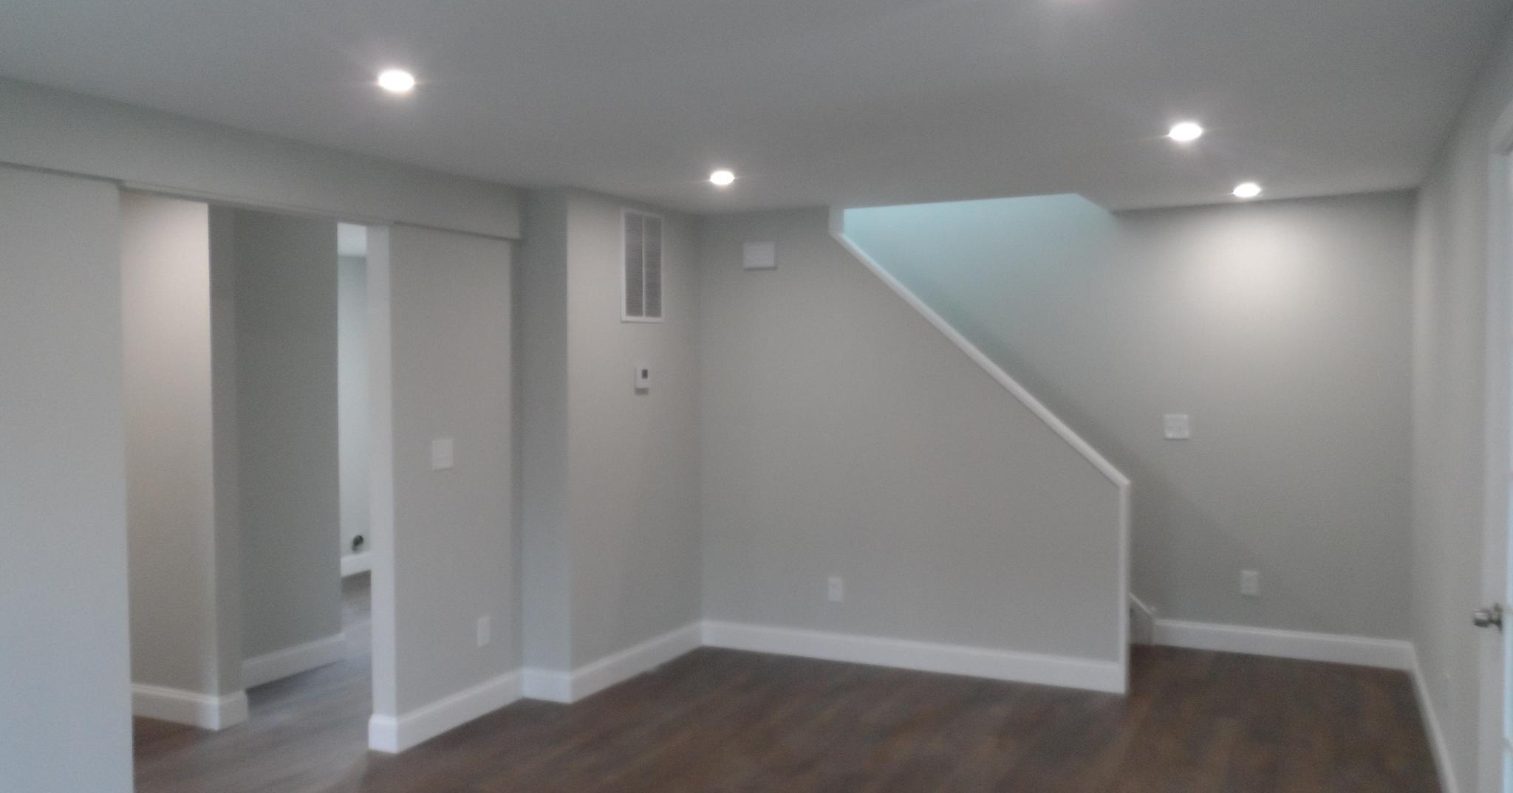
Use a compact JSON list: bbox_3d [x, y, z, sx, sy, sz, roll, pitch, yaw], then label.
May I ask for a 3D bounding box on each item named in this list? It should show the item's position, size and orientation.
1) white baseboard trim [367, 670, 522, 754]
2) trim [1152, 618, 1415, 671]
[{"bbox_3d":[-1.288,1.309,4.453,0.138,0.138,0.738,0,2,29],"label":"white baseboard trim"},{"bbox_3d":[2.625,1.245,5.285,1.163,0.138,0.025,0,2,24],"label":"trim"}]

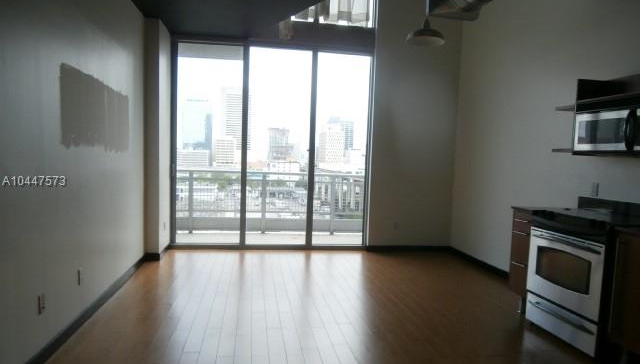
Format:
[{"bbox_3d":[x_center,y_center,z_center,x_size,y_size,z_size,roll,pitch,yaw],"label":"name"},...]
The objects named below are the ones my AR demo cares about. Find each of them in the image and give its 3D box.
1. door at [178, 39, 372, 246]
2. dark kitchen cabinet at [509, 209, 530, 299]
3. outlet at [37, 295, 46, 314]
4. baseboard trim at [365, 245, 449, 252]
[{"bbox_3d":[-0.639,-0.425,6.048,2.652,2.725,0.100,1,3,-9],"label":"door"},{"bbox_3d":[2.019,0.645,3.859,0.610,0.740,0.315,1,3,-9],"label":"dark kitchen cabinet"},{"bbox_3d":[-1.700,0.751,2.720,0.012,0.118,0.075,1,3,-9],"label":"outlet"},{"bbox_3d":[1.281,0.968,6.406,1.264,0.090,0.017,1,3,-9],"label":"baseboard trim"}]

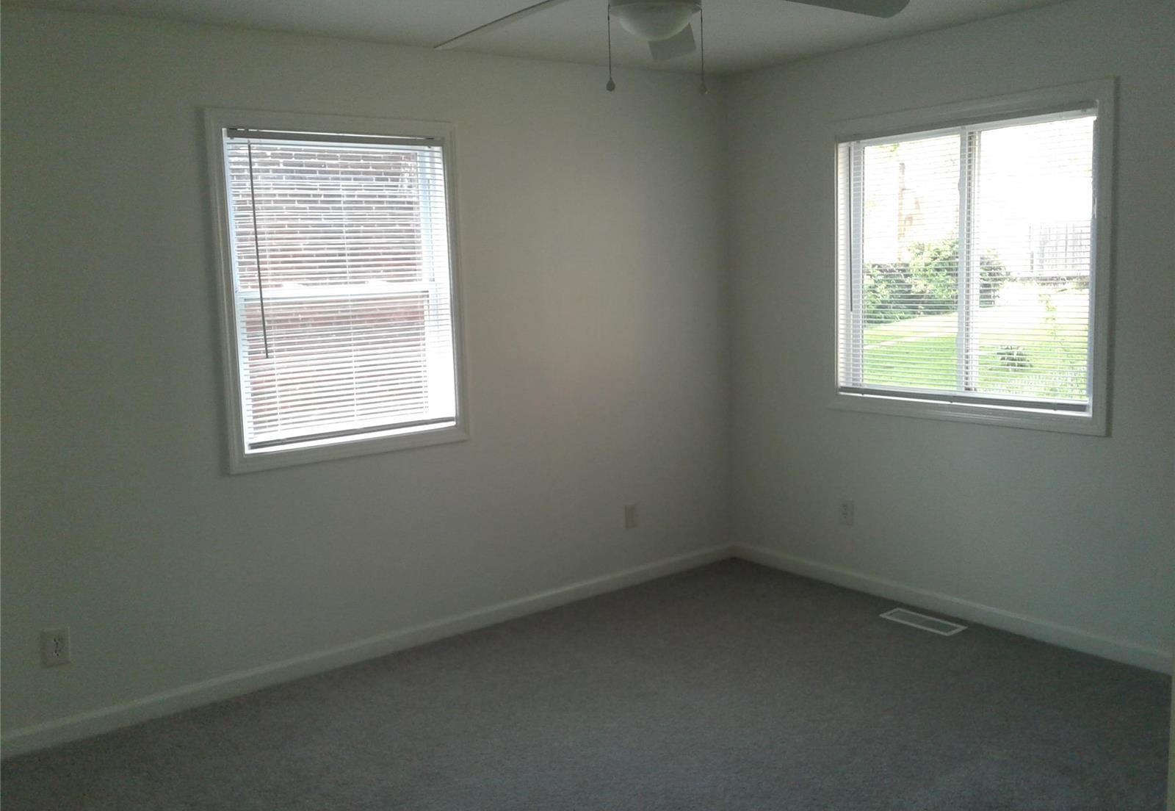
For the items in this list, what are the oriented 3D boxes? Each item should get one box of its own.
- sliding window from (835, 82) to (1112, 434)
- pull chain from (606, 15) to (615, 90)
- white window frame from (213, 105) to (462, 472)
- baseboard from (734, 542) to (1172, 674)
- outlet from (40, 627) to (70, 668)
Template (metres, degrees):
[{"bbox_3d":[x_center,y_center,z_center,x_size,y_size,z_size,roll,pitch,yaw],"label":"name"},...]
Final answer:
[{"bbox_3d":[1.523,-0.579,4.480,0.100,1.295,1.305,-8,9,-37],"label":"sliding window"},{"bbox_3d":[0.057,-0.882,2.708,0.022,0.195,0.022,-2,7,2],"label":"pull chain"},{"bbox_3d":[-0.946,-0.456,4.245,1.017,1.308,0.100,-8,9,-37],"label":"white window frame"},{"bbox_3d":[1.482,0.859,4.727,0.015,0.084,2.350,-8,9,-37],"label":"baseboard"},{"bbox_3d":[-1.794,0.817,3.671,0.076,0.117,0.010,-8,9,-37],"label":"outlet"}]

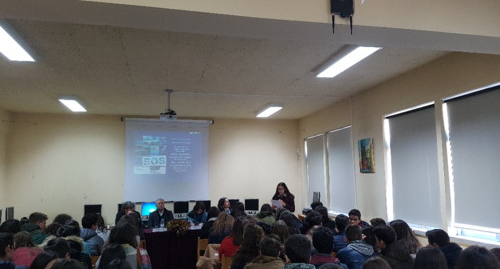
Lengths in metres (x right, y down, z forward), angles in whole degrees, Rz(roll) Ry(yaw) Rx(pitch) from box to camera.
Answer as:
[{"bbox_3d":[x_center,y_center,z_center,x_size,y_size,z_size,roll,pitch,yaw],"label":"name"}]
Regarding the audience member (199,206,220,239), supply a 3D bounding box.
[{"bbox_3d":[-0.564,1.707,5.673,0.460,1.272,0.700,1,-7,-12],"label":"audience member"}]

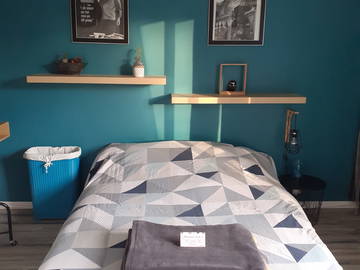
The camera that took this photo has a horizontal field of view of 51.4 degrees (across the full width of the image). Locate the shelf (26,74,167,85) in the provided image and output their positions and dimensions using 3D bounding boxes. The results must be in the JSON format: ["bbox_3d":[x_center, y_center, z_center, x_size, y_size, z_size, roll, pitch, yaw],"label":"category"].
[{"bbox_3d":[-0.666,-0.465,3.105,1.100,0.050,0.260,0,12,-2],"label":"shelf"}]

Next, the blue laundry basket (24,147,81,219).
[{"bbox_3d":[-1.087,0.427,3.226,0.450,0.602,0.285,-1,12,-8],"label":"blue laundry basket"}]

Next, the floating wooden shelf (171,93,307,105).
[{"bbox_3d":[0.479,-0.309,3.179,1.100,0.050,0.260,0,12,-2],"label":"floating wooden shelf"}]

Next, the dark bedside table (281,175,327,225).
[{"bbox_3d":[1.011,0.575,3.188,0.412,0.365,0.412,0,12,-2],"label":"dark bedside table"}]

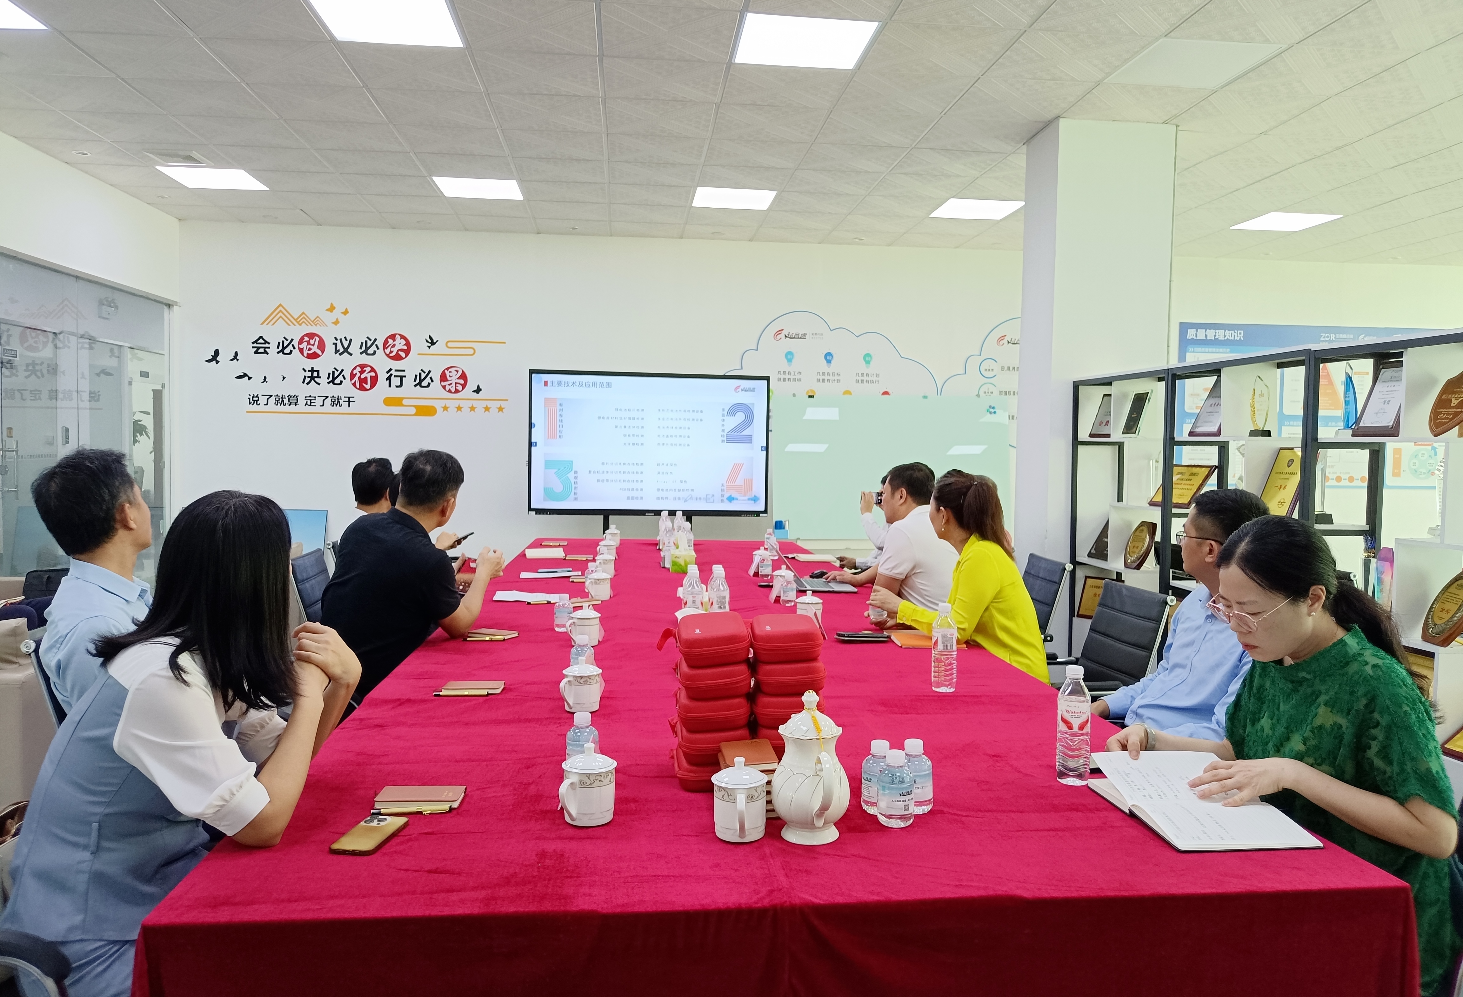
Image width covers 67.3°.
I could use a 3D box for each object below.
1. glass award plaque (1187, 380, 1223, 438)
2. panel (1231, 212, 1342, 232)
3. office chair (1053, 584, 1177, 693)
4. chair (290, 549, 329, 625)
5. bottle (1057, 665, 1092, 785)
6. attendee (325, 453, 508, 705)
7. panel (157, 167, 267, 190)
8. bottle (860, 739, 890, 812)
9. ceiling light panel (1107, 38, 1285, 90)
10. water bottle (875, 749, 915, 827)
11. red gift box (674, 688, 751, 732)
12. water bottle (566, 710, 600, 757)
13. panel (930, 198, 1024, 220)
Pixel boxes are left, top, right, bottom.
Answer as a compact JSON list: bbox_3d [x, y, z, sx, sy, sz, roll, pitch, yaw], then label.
[{"bbox_3d":[2.125,-0.402,4.772,0.025,0.290,0.220,26,-3,-12],"label":"glass award plaque"},{"bbox_3d":[4.202,-2.102,8.338,0.580,0.030,0.580,1,2,-6],"label":"panel"},{"bbox_3d":[1.124,0.775,3.784,0.580,0.940,0.580,1,2,-6],"label":"office chair"},{"bbox_3d":[-1.178,0.704,3.733,0.620,0.990,0.570,1,2,-6],"label":"chair"},{"bbox_3d":[0.662,0.435,2.121,0.061,0.222,0.061,1,2,0],"label":"bottle"},{"bbox_3d":[-1.020,0.530,3.581,0.520,1.355,0.680,3,3,45],"label":"attendee"},{"bbox_3d":[-3.559,-2.216,7.569,0.580,0.030,0.580,1,2,-6],"label":"panel"},{"bbox_3d":[0.260,0.486,1.926,0.060,0.119,0.060,1,2,0],"label":"bottle"},{"bbox_3d":[2.113,-1.997,5.039,0.597,0.030,0.597,1,2,-6],"label":"ceiling light panel"},{"bbox_3d":[0.274,0.482,1.829,0.062,0.122,0.062,1,2,-6],"label":"water bottle"},{"bbox_3d":[-0.037,0.382,2.047,0.138,0.060,0.170,1,2,-5],"label":"red gift box"},{"bbox_3d":[-0.279,0.464,2.059,0.063,0.122,0.063,1,2,-6],"label":"water bottle"},{"bbox_3d":[1.799,-2.127,8.066,0.590,0.030,0.590,1,2,-6],"label":"panel"}]

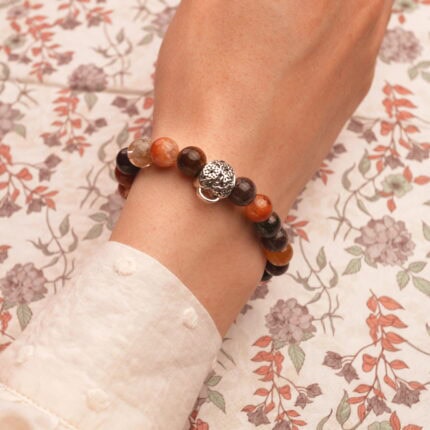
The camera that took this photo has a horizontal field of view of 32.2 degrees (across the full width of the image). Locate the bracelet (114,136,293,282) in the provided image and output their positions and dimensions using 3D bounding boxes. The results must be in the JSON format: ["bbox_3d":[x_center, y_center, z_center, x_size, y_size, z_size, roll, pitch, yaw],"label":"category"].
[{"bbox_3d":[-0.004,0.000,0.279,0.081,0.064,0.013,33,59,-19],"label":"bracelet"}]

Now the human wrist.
[{"bbox_3d":[-0.010,0.013,0.267,0.058,0.041,0.044,33,62,-14],"label":"human wrist"}]

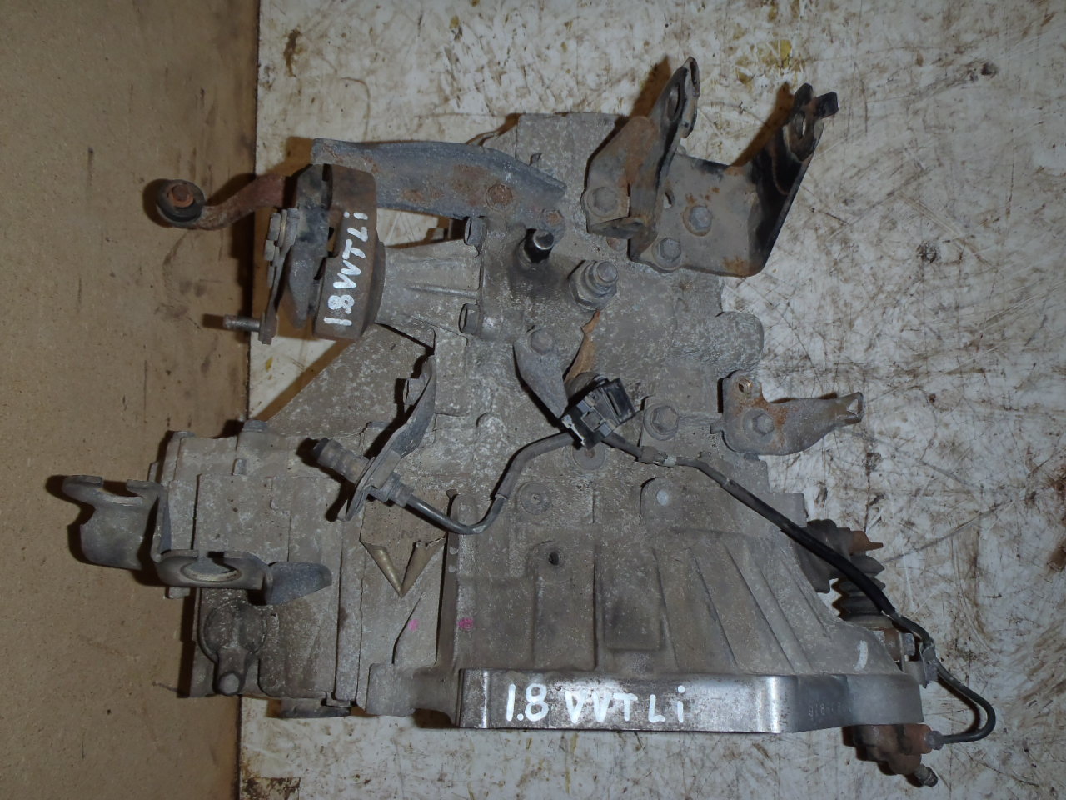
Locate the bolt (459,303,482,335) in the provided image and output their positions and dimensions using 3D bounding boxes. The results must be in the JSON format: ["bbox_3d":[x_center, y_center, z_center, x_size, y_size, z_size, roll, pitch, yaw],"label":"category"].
[{"bbox_3d":[-0.038,-0.048,0.515,0.014,0.018,0.018,0,90,-12],"label":"bolt"}]

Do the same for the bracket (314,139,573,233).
[{"bbox_3d":[-0.057,-0.133,0.540,0.155,0.030,0.045,10,87,0],"label":"bracket"}]

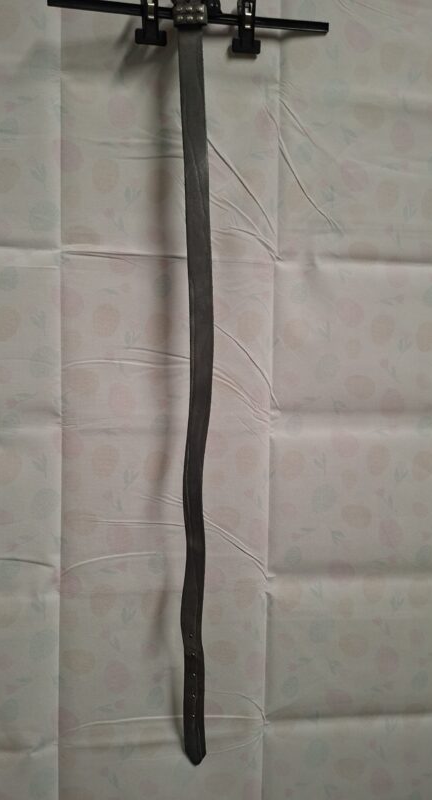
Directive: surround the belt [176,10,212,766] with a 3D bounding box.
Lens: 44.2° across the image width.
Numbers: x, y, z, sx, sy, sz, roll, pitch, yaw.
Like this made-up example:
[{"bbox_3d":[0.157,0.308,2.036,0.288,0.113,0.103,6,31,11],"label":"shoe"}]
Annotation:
[{"bbox_3d":[-0.025,0.013,0.624,0.042,0.905,0.036,0,3,-7],"label":"belt"}]

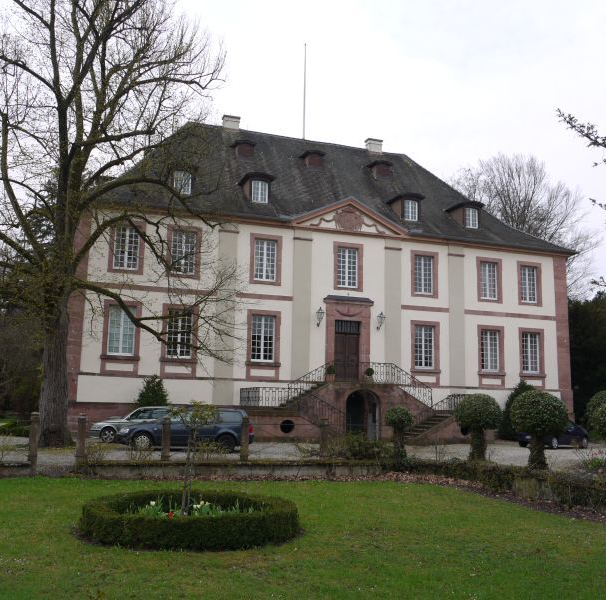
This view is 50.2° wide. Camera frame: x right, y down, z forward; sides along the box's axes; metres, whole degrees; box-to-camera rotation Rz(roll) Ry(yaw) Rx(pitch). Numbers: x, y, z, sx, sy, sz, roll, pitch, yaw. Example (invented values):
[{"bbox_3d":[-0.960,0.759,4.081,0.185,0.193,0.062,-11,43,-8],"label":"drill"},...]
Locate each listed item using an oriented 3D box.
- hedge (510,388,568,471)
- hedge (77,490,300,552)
[{"bbox_3d":[4.788,2.676,13.158,1.148,1.617,1.148,4,-10,-17],"label":"hedge"},{"bbox_3d":[-1.464,2.801,8.423,2.731,0.324,2.571,1,-9,0],"label":"hedge"}]

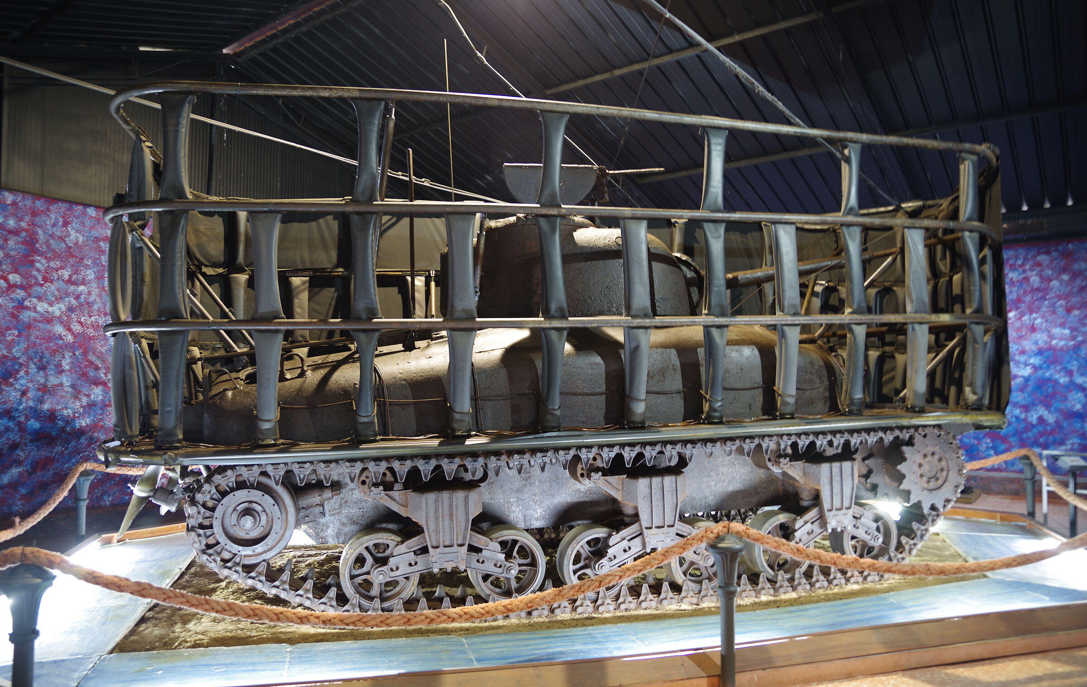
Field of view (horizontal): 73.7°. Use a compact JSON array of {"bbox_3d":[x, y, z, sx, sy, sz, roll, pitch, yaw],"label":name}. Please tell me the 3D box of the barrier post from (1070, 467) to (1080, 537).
[{"bbox_3d":[5.492,1.674,7.500,0.065,0.770,0.065,0,-3,-16],"label":"barrier post"}]

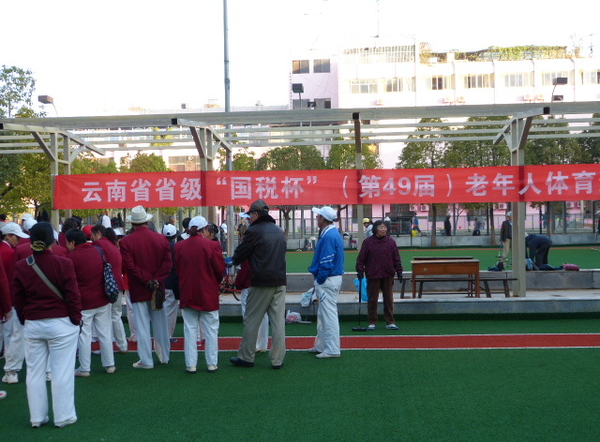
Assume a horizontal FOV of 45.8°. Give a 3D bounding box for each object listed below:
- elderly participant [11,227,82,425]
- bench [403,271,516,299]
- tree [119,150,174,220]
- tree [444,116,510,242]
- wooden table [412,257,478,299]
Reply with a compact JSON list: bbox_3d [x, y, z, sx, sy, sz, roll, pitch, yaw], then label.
[{"bbox_3d":[-1.968,0.808,5.550,0.520,1.570,0.330,-1,0,-9],"label":"elderly participant"},{"bbox_3d":[2.920,1.230,12.850,1.970,0.380,0.320,-1,0,4],"label":"bench"},{"bbox_3d":[-8.476,-1.195,39.500,2.700,5.300,2.700,-1,0,5],"label":"tree"},{"bbox_3d":[9.421,-2.126,37.300,3.600,6.700,3.500,-1,0,5],"label":"tree"},{"bbox_3d":[2.610,1.067,12.750,1.200,0.670,0.560,-1,0,4],"label":"wooden table"}]

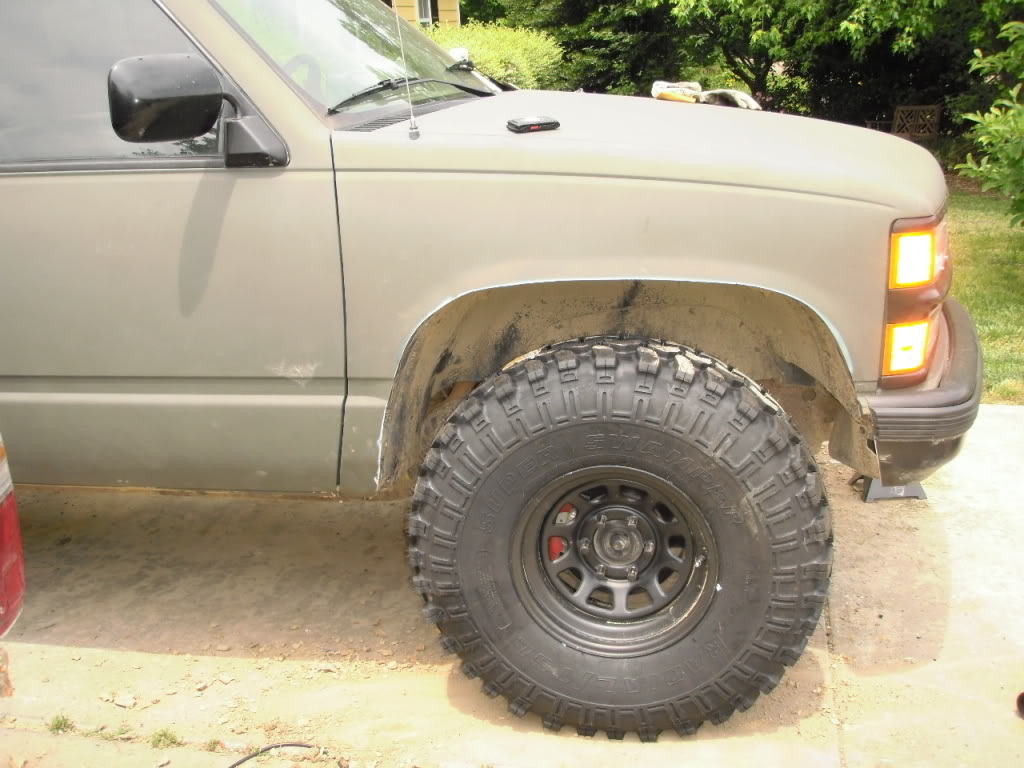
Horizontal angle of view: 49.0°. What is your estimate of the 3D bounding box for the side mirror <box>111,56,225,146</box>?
[{"bbox_3d":[-0.646,-0.530,2.110,0.120,0.170,0.240,-1,15,2],"label":"side mirror"}]

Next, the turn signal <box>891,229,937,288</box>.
[{"bbox_3d":[0.764,-0.237,2.137,0.090,0.110,0.040,-6,15,-15],"label":"turn signal"}]

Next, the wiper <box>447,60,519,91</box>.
[{"bbox_3d":[-0.077,-0.912,3.325,0.060,0.070,0.600,3,10,19],"label":"wiper"}]

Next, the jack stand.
[{"bbox_3d":[1.302,0.230,3.874,0.205,0.300,0.180,-2,14,-2],"label":"jack stand"}]

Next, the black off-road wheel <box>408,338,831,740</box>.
[{"bbox_3d":[0.235,0.338,2.464,0.875,0.865,0.310,1,15,9],"label":"black off-road wheel"}]

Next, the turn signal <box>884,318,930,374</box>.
[{"bbox_3d":[0.761,-0.077,2.169,0.090,0.104,0.040,-6,15,-15],"label":"turn signal"}]

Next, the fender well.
[{"bbox_3d":[0.230,-0.024,2.411,1.020,0.470,0.380,1,15,9],"label":"fender well"}]

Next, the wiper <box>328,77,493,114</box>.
[{"bbox_3d":[-0.225,-0.700,2.735,0.060,0.070,0.640,8,19,33],"label":"wiper"}]

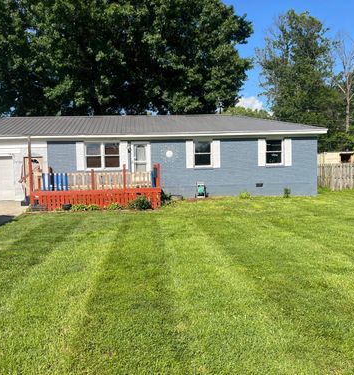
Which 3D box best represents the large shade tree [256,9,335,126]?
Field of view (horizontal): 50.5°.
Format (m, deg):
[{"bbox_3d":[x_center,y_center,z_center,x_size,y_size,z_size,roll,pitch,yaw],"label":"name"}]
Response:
[{"bbox_3d":[13.600,-10.596,43.099,9.300,19.100,9.000,-1,3,-4],"label":"large shade tree"}]

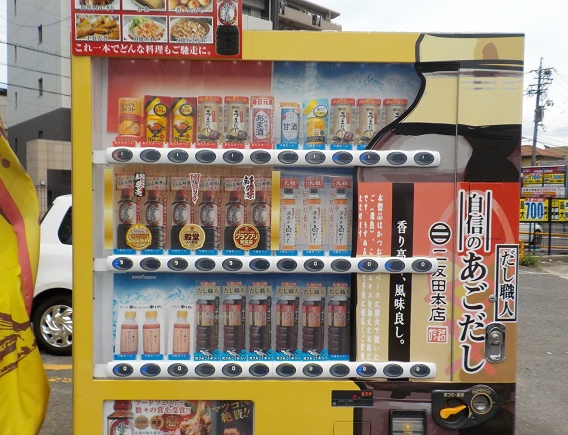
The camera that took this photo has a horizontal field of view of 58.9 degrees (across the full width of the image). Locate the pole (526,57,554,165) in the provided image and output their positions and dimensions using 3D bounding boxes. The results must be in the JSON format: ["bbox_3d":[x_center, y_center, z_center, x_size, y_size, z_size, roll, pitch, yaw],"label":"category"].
[{"bbox_3d":[20.025,-6.309,40.000,2.200,12.550,1.500,3,2,0],"label":"pole"}]

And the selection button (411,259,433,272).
[{"bbox_3d":[0.357,0.125,1.307,0.054,0.035,0.015,0,2,-1],"label":"selection button"}]

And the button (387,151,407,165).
[{"bbox_3d":[0.291,-0.151,1.296,0.054,0.034,0.014,0,2,-1],"label":"button"}]

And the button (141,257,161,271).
[{"bbox_3d":[-0.343,0.119,1.292,0.054,0.035,0.015,0,2,-1],"label":"button"}]

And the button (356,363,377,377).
[{"bbox_3d":[0.221,0.412,1.348,0.054,0.034,0.018,1,2,-1],"label":"button"}]

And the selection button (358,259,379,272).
[{"bbox_3d":[0.218,0.125,1.306,0.054,0.034,0.014,0,2,-1],"label":"selection button"}]

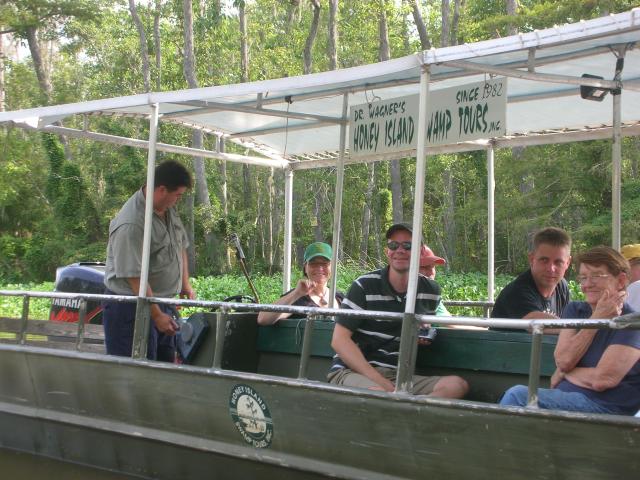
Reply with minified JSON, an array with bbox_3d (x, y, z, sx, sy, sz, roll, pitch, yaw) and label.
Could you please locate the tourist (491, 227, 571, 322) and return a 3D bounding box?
[{"bbox_3d":[1.000,0.570,6.150,0.550,1.260,0.750,3,-2,-41],"label":"tourist"}]

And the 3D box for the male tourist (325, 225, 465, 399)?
[{"bbox_3d":[0.385,0.565,6.550,0.620,1.280,0.800,2,-1,-25],"label":"male tourist"}]

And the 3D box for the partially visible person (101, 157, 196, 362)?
[{"bbox_3d":[-0.940,0.420,7.400,0.460,1.680,0.580,0,-2,44],"label":"partially visible person"}]

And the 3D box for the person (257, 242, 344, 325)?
[{"bbox_3d":[-0.035,0.610,7.400,0.580,1.200,0.680,2,-1,-19],"label":"person"}]

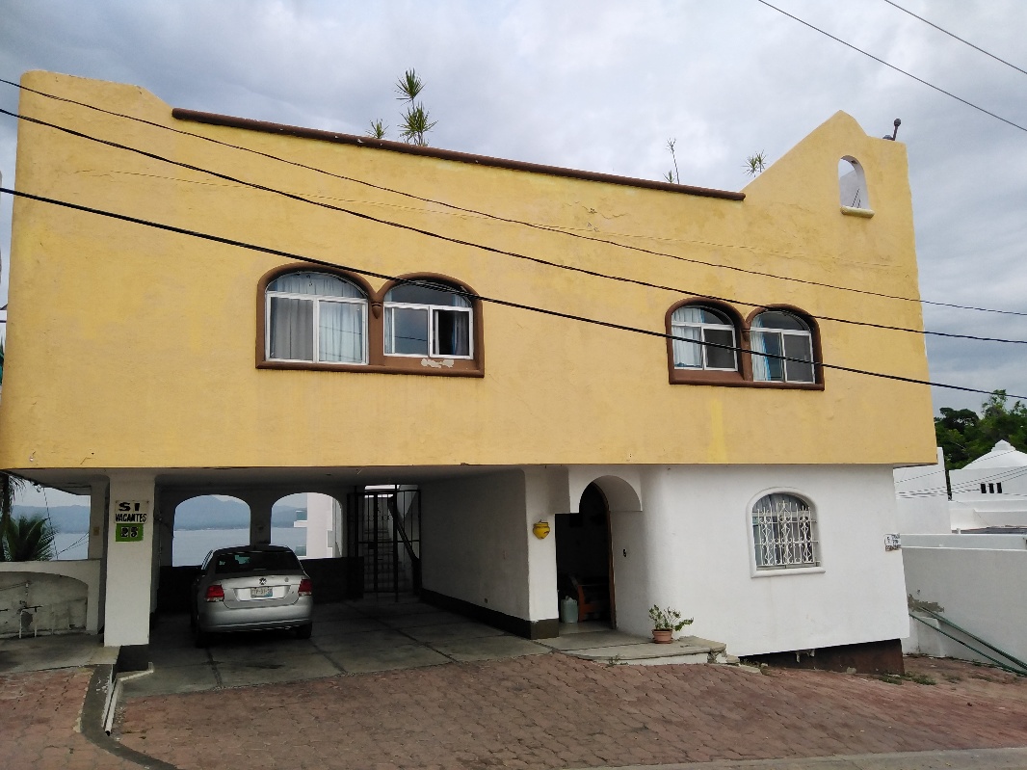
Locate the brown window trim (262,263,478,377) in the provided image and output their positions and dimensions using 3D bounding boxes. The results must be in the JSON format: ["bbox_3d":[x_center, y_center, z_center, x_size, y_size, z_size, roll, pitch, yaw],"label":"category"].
[{"bbox_3d":[-1.887,-0.878,10.601,3.100,1.480,0.200,2,-9,-22],"label":"brown window trim"}]

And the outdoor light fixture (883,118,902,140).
[{"bbox_3d":[7.239,-4.884,14.727,0.270,0.360,0.220,2,-9,-22],"label":"outdoor light fixture"}]

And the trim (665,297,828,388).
[{"bbox_3d":[3.884,-0.670,12.876,3.100,1.480,0.200,2,-9,-22],"label":"trim"}]

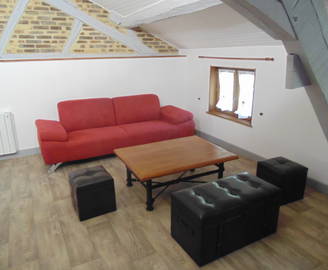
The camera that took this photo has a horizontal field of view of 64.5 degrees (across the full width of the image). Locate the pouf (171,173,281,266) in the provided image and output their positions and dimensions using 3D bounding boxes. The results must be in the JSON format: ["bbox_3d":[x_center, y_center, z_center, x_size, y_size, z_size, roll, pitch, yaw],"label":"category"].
[{"bbox_3d":[0.507,0.638,2.120,0.785,0.395,0.390,-10,19,-26],"label":"pouf"}]

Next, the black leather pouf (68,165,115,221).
[{"bbox_3d":[-0.700,0.560,2.553,0.335,0.341,0.342,-11,19,-29],"label":"black leather pouf"}]

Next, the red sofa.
[{"bbox_3d":[-0.689,-0.160,4.132,2.385,0.819,0.801,-10,19,-26],"label":"red sofa"}]

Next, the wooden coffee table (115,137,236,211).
[{"bbox_3d":[0.117,0.403,2.909,1.102,0.410,0.831,-9,18,-26],"label":"wooden coffee table"}]

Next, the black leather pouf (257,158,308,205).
[{"bbox_3d":[1.218,0.473,2.722,0.333,0.341,0.345,-8,18,-22],"label":"black leather pouf"}]

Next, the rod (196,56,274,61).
[{"bbox_3d":[0.918,-1.062,3.615,0.060,0.040,1.497,-10,19,-26],"label":"rod"}]

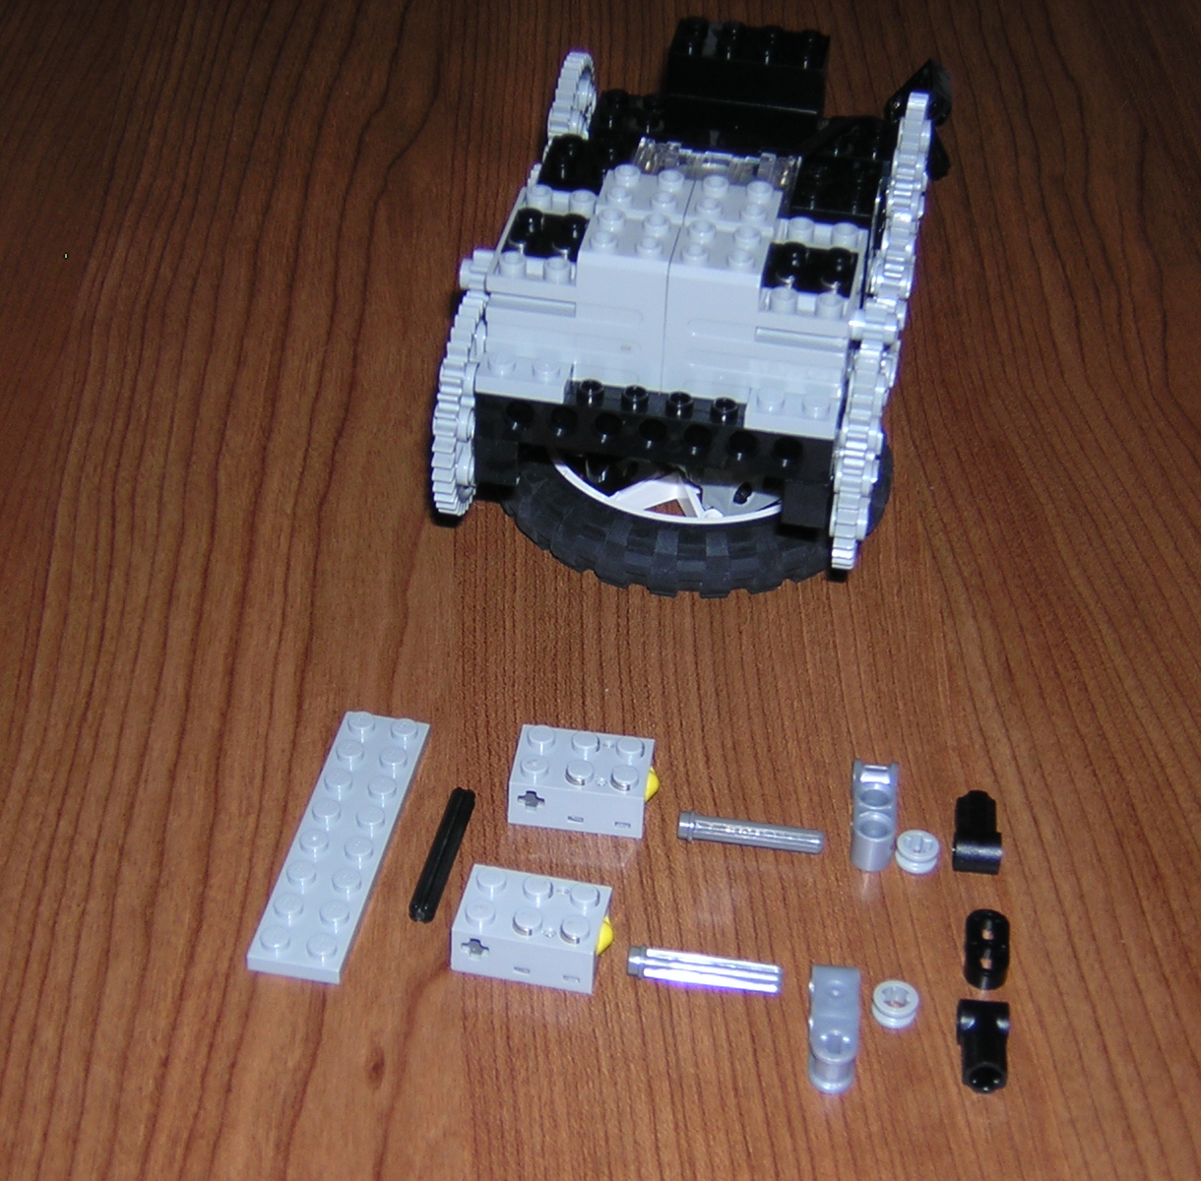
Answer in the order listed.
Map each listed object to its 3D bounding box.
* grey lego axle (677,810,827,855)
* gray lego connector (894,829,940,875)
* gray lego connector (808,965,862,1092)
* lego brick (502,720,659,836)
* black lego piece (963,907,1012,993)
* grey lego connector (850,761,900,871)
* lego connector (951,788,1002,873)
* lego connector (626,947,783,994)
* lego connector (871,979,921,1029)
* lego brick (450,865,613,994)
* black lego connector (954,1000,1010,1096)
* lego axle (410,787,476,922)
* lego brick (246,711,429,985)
[{"bbox_3d":[0.027,0.043,0.467,0.026,0.005,0.005,6,38,5],"label":"grey lego axle"},{"bbox_3d":[0.056,0.046,0.464,0.007,0.004,0.007,6,38,5],"label":"gray lego connector"},{"bbox_3d":[0.038,0.071,0.430,0.008,0.008,0.024,4,38,2],"label":"gray lego connector"},{"bbox_3d":[-0.002,0.034,0.473,0.026,0.011,0.016,6,38,5],"label":"lego brick"},{"bbox_3d":[0.065,0.061,0.446,0.007,0.004,0.015,7,38,5],"label":"black lego piece"},{"bbox_3d":[0.049,0.040,0.471,0.008,0.008,0.023,5,38,2],"label":"grey lego connector"},{"bbox_3d":[0.066,0.043,0.466,0.008,0.007,0.016,5,38,3],"label":"lego connector"},{"bbox_3d":[0.017,0.063,0.438,0.026,0.005,0.005,6,38,4],"label":"lego connector"},{"bbox_3d":[0.049,0.068,0.435,0.007,0.004,0.007,6,38,5],"label":"lego connector"},{"bbox_3d":[-0.010,0.056,0.443,0.026,0.011,0.016,9,38,8],"label":"lego brick"},{"bbox_3d":[0.062,0.073,0.427,0.008,0.007,0.016,5,38,3],"label":"black lego connector"},{"bbox_3d":[-0.027,0.046,0.461,0.005,0.005,0.032,8,38,7],"label":"lego axle"},{"bbox_3d":[-0.045,0.043,0.461,0.016,0.005,0.064,8,38,7],"label":"lego brick"}]

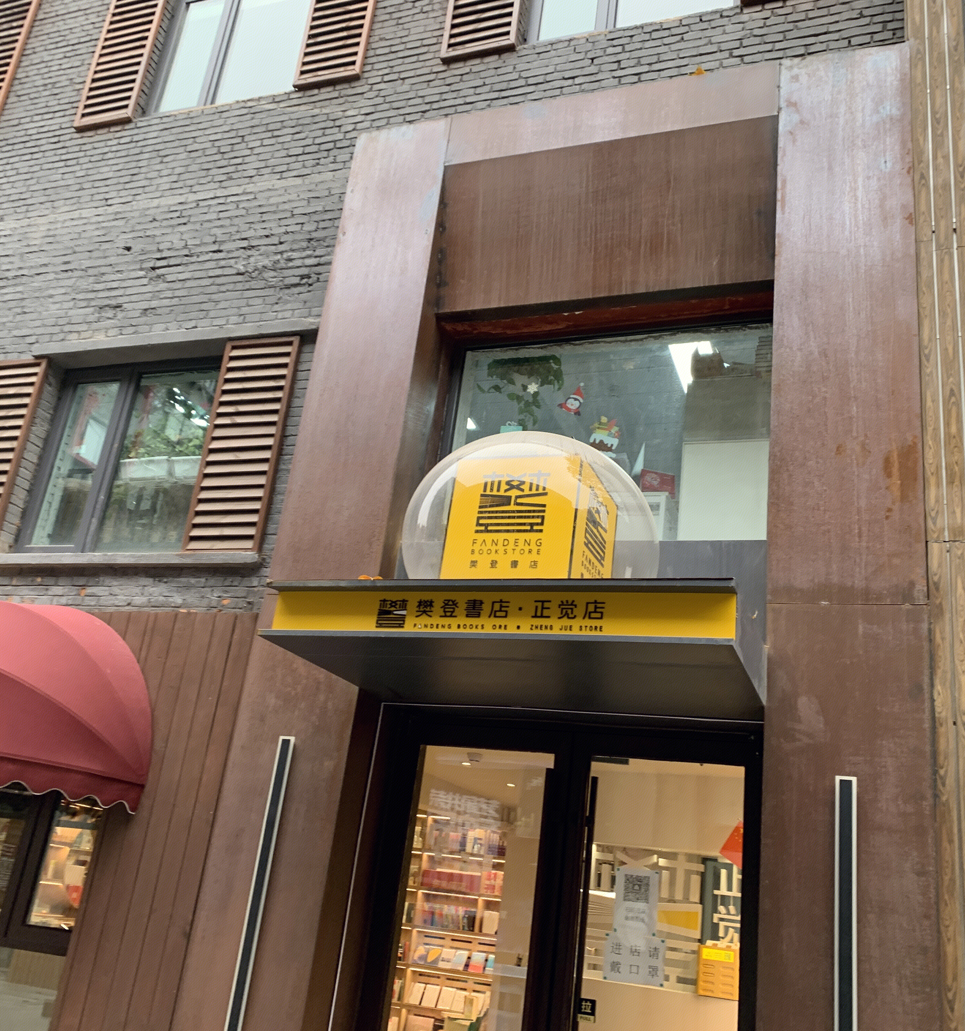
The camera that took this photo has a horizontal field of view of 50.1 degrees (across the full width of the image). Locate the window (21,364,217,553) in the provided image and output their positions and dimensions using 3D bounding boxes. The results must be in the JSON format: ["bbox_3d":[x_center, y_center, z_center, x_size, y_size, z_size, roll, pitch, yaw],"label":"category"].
[{"bbox_3d":[-2.394,-0.373,6.953,1.500,1.470,0.100,-1,-21,22],"label":"window"}]

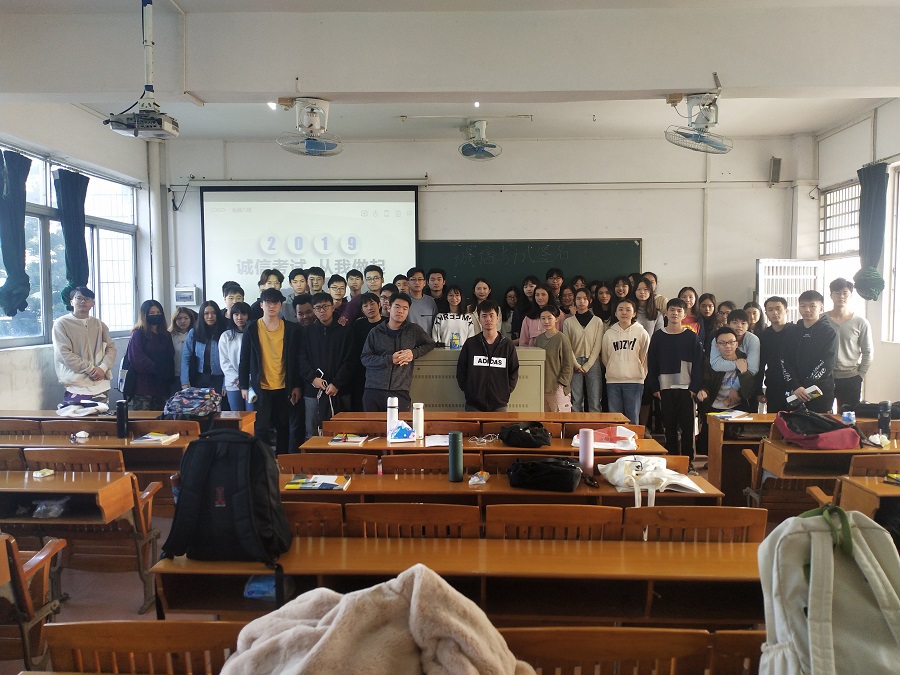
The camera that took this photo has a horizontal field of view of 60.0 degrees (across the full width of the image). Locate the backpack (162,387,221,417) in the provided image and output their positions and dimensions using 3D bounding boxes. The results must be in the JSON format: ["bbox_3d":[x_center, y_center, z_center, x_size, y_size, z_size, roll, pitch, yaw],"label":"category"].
[{"bbox_3d":[-1.990,0.492,6.095,0.400,0.210,0.280,0,3,2],"label":"backpack"}]

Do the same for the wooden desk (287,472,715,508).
[{"bbox_3d":[0.157,1.117,3.901,2.246,0.778,0.391,0,3,2],"label":"wooden desk"}]

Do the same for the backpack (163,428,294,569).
[{"bbox_3d":[-0.779,0.541,2.777,0.370,0.440,0.250,0,3,2],"label":"backpack"}]

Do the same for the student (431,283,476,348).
[{"bbox_3d":[0.047,0.256,8.325,0.440,1.624,0.280,0,3,2],"label":"student"}]

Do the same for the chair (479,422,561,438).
[{"bbox_3d":[0.479,0.949,5.267,0.530,0.860,0.480,0,3,2],"label":"chair"}]

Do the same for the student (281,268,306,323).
[{"bbox_3d":[-1.603,0.180,8.189,0.480,1.793,0.280,0,3,-5],"label":"student"}]

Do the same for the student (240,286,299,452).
[{"bbox_3d":[-1.479,0.460,6.428,0.520,1.720,0.300,0,3,-8],"label":"student"}]

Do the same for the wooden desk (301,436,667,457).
[{"bbox_3d":[0.196,1.039,4.875,2.210,0.758,0.384,0,3,2],"label":"wooden desk"}]

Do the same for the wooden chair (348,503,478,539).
[{"bbox_3d":[-0.135,1.057,3.180,0.510,0.888,0.480,0,3,2],"label":"wooden chair"}]

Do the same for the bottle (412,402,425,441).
[{"bbox_3d":[-0.207,0.550,5.161,0.071,0.228,0.071,0,3,0],"label":"bottle"}]

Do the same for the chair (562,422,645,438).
[{"bbox_3d":[1.006,0.951,5.250,0.530,0.860,0.480,0,3,2],"label":"chair"}]

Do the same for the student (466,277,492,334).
[{"bbox_3d":[0.348,0.212,8.414,0.430,1.704,0.280,0,3,2],"label":"student"}]

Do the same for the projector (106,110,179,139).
[{"bbox_3d":[-1.791,-1.244,4.594,0.314,0.095,0.235,0,3,2],"label":"projector"}]

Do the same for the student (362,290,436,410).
[{"bbox_3d":[-0.449,0.464,6.546,0.620,1.680,0.340,0,3,-7],"label":"student"}]

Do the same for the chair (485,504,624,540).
[{"bbox_3d":[0.399,1.059,3.162,0.511,0.886,0.480,0,3,2],"label":"chair"}]

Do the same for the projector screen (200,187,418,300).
[{"bbox_3d":[-1.626,-0.810,9.031,2.528,1.850,0.050,0,3,2],"label":"projector screen"}]

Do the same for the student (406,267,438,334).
[{"bbox_3d":[-0.339,0.142,8.130,0.470,1.740,0.280,0,3,2],"label":"student"}]

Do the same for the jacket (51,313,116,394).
[{"bbox_3d":[-3.299,0.132,7.020,0.530,0.700,0.330,-1,3,-19],"label":"jacket"}]

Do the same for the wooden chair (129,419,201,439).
[{"bbox_3d":[-1.920,0.978,5.522,0.520,0.870,0.500,0,3,2],"label":"wooden chair"}]

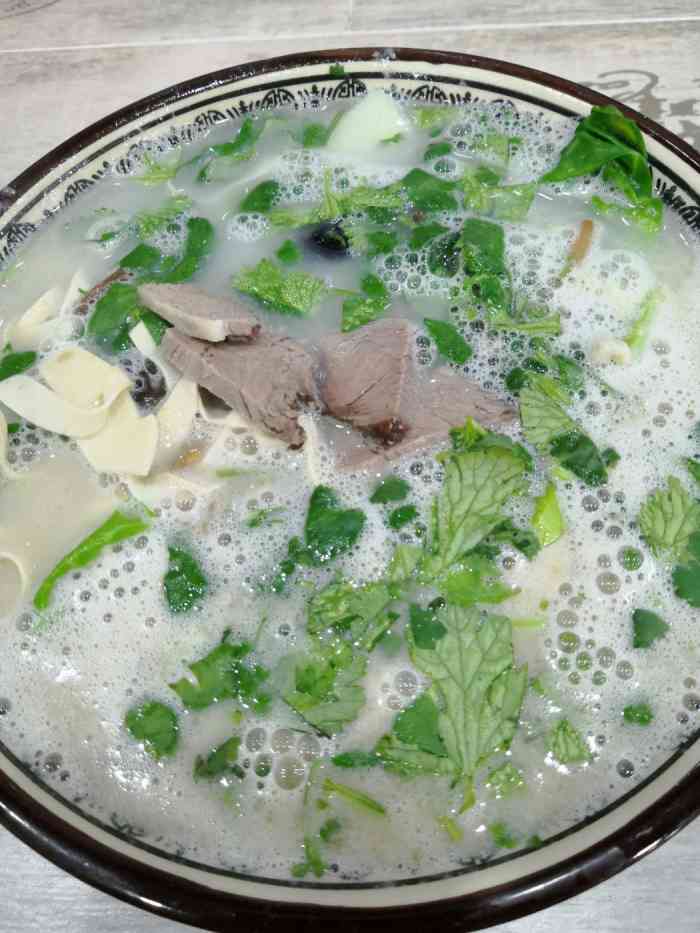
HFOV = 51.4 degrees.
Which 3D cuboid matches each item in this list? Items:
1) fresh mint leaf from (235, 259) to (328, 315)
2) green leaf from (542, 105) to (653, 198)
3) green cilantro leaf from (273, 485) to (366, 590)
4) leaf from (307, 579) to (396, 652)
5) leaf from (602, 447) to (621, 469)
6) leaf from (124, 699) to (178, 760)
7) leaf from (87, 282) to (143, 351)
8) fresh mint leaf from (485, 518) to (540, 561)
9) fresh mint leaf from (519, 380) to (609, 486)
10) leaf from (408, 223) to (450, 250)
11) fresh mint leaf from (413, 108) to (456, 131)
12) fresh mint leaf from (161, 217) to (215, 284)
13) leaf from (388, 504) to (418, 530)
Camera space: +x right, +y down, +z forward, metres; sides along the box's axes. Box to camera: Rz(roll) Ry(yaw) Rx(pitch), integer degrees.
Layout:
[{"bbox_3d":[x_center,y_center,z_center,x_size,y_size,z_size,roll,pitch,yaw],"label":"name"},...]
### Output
[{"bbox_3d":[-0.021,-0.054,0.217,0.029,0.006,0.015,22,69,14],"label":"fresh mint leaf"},{"bbox_3d":[0.074,-0.094,0.212,0.031,0.014,0.024,11,66,10],"label":"green leaf"},{"bbox_3d":[-0.007,0.019,0.172,0.015,0.006,0.028,23,68,14],"label":"green cilantro leaf"},{"bbox_3d":[0.000,0.035,0.169,0.021,0.008,0.017,-1,65,4],"label":"leaf"},{"bbox_3d":[0.067,-0.002,0.186,0.004,0.003,0.005,37,73,19],"label":"leaf"},{"bbox_3d":[-0.044,0.060,0.167,0.014,0.004,0.009,28,70,16],"label":"leaf"},{"bbox_3d":[-0.068,-0.044,0.212,0.014,0.007,0.023,8,66,8],"label":"leaf"},{"bbox_3d":[0.040,0.019,0.179,0.011,0.004,0.009,31,71,17],"label":"fresh mint leaf"},{"bbox_3d":[0.054,-0.008,0.191,0.013,0.006,0.034,-22,65,-6],"label":"fresh mint leaf"},{"bbox_3d":[0.023,-0.071,0.222,0.013,0.004,0.006,-33,67,-11],"label":"leaf"},{"bbox_3d":[0.027,-0.111,0.231,0.014,0.004,0.010,0,65,4],"label":"fresh mint leaf"},{"bbox_3d":[-0.047,-0.064,0.214,0.010,0.005,0.025,12,66,10],"label":"fresh mint leaf"},{"bbox_3d":[0.013,0.013,0.184,0.009,0.004,0.004,-42,69,-14],"label":"leaf"}]

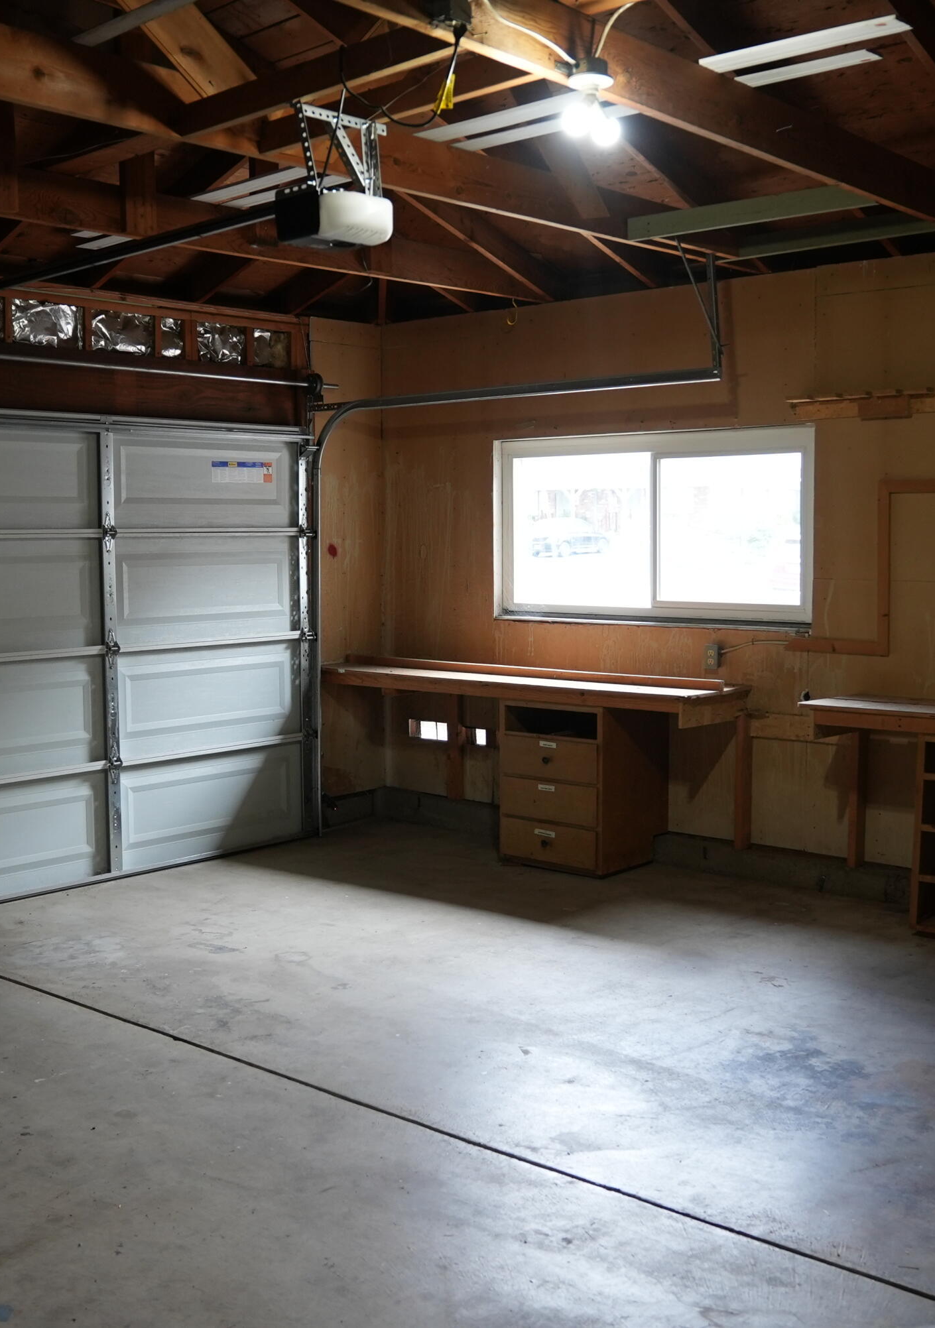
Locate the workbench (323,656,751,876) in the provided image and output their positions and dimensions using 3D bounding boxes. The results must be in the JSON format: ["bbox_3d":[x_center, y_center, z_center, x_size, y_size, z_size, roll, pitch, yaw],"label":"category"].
[{"bbox_3d":[0.239,0.490,7.124,2.263,0.943,0.598,4,7,40],"label":"workbench"}]

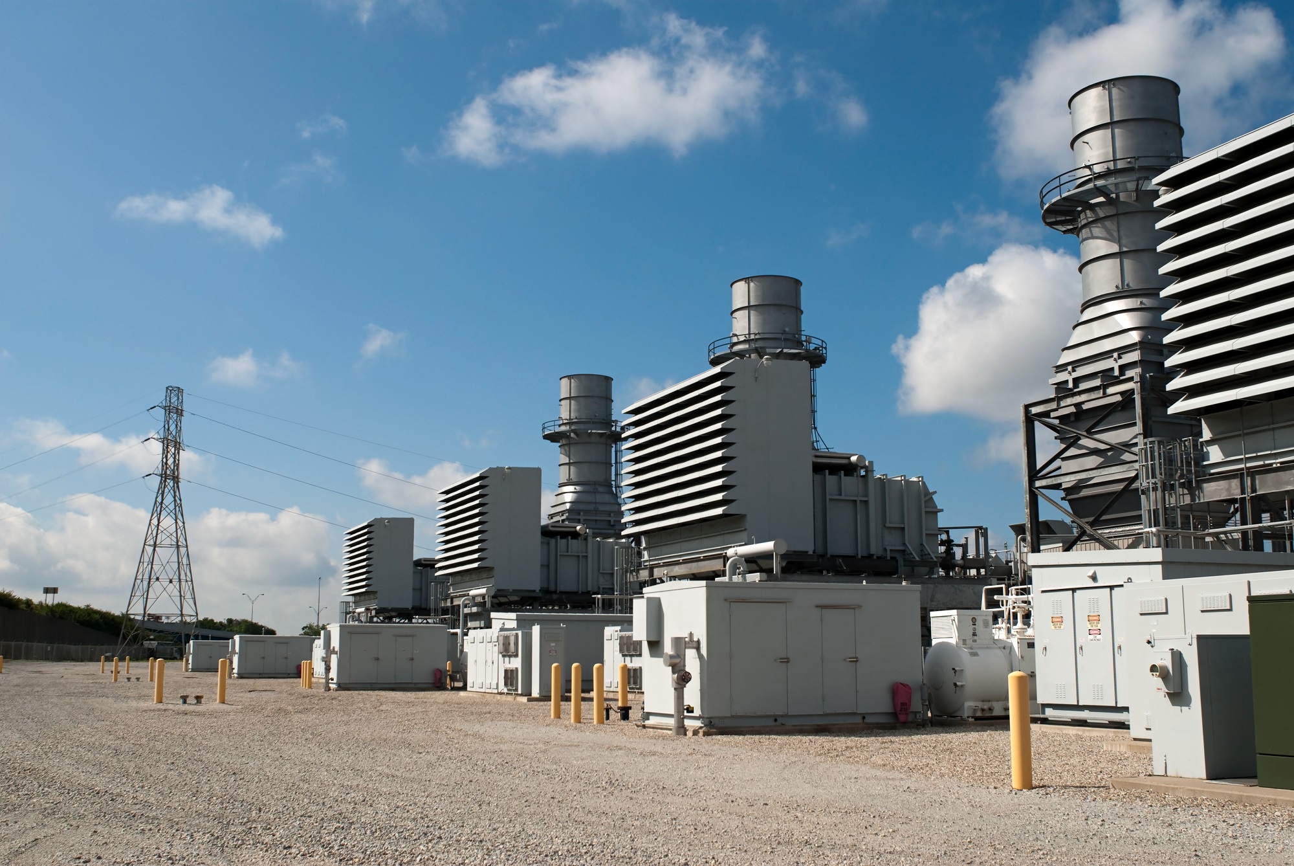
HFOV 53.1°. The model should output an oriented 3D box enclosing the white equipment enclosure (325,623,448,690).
[{"bbox_3d":[-12.566,10.729,62.369,5.270,2.866,3.054,4,-11,-24],"label":"white equipment enclosure"}]

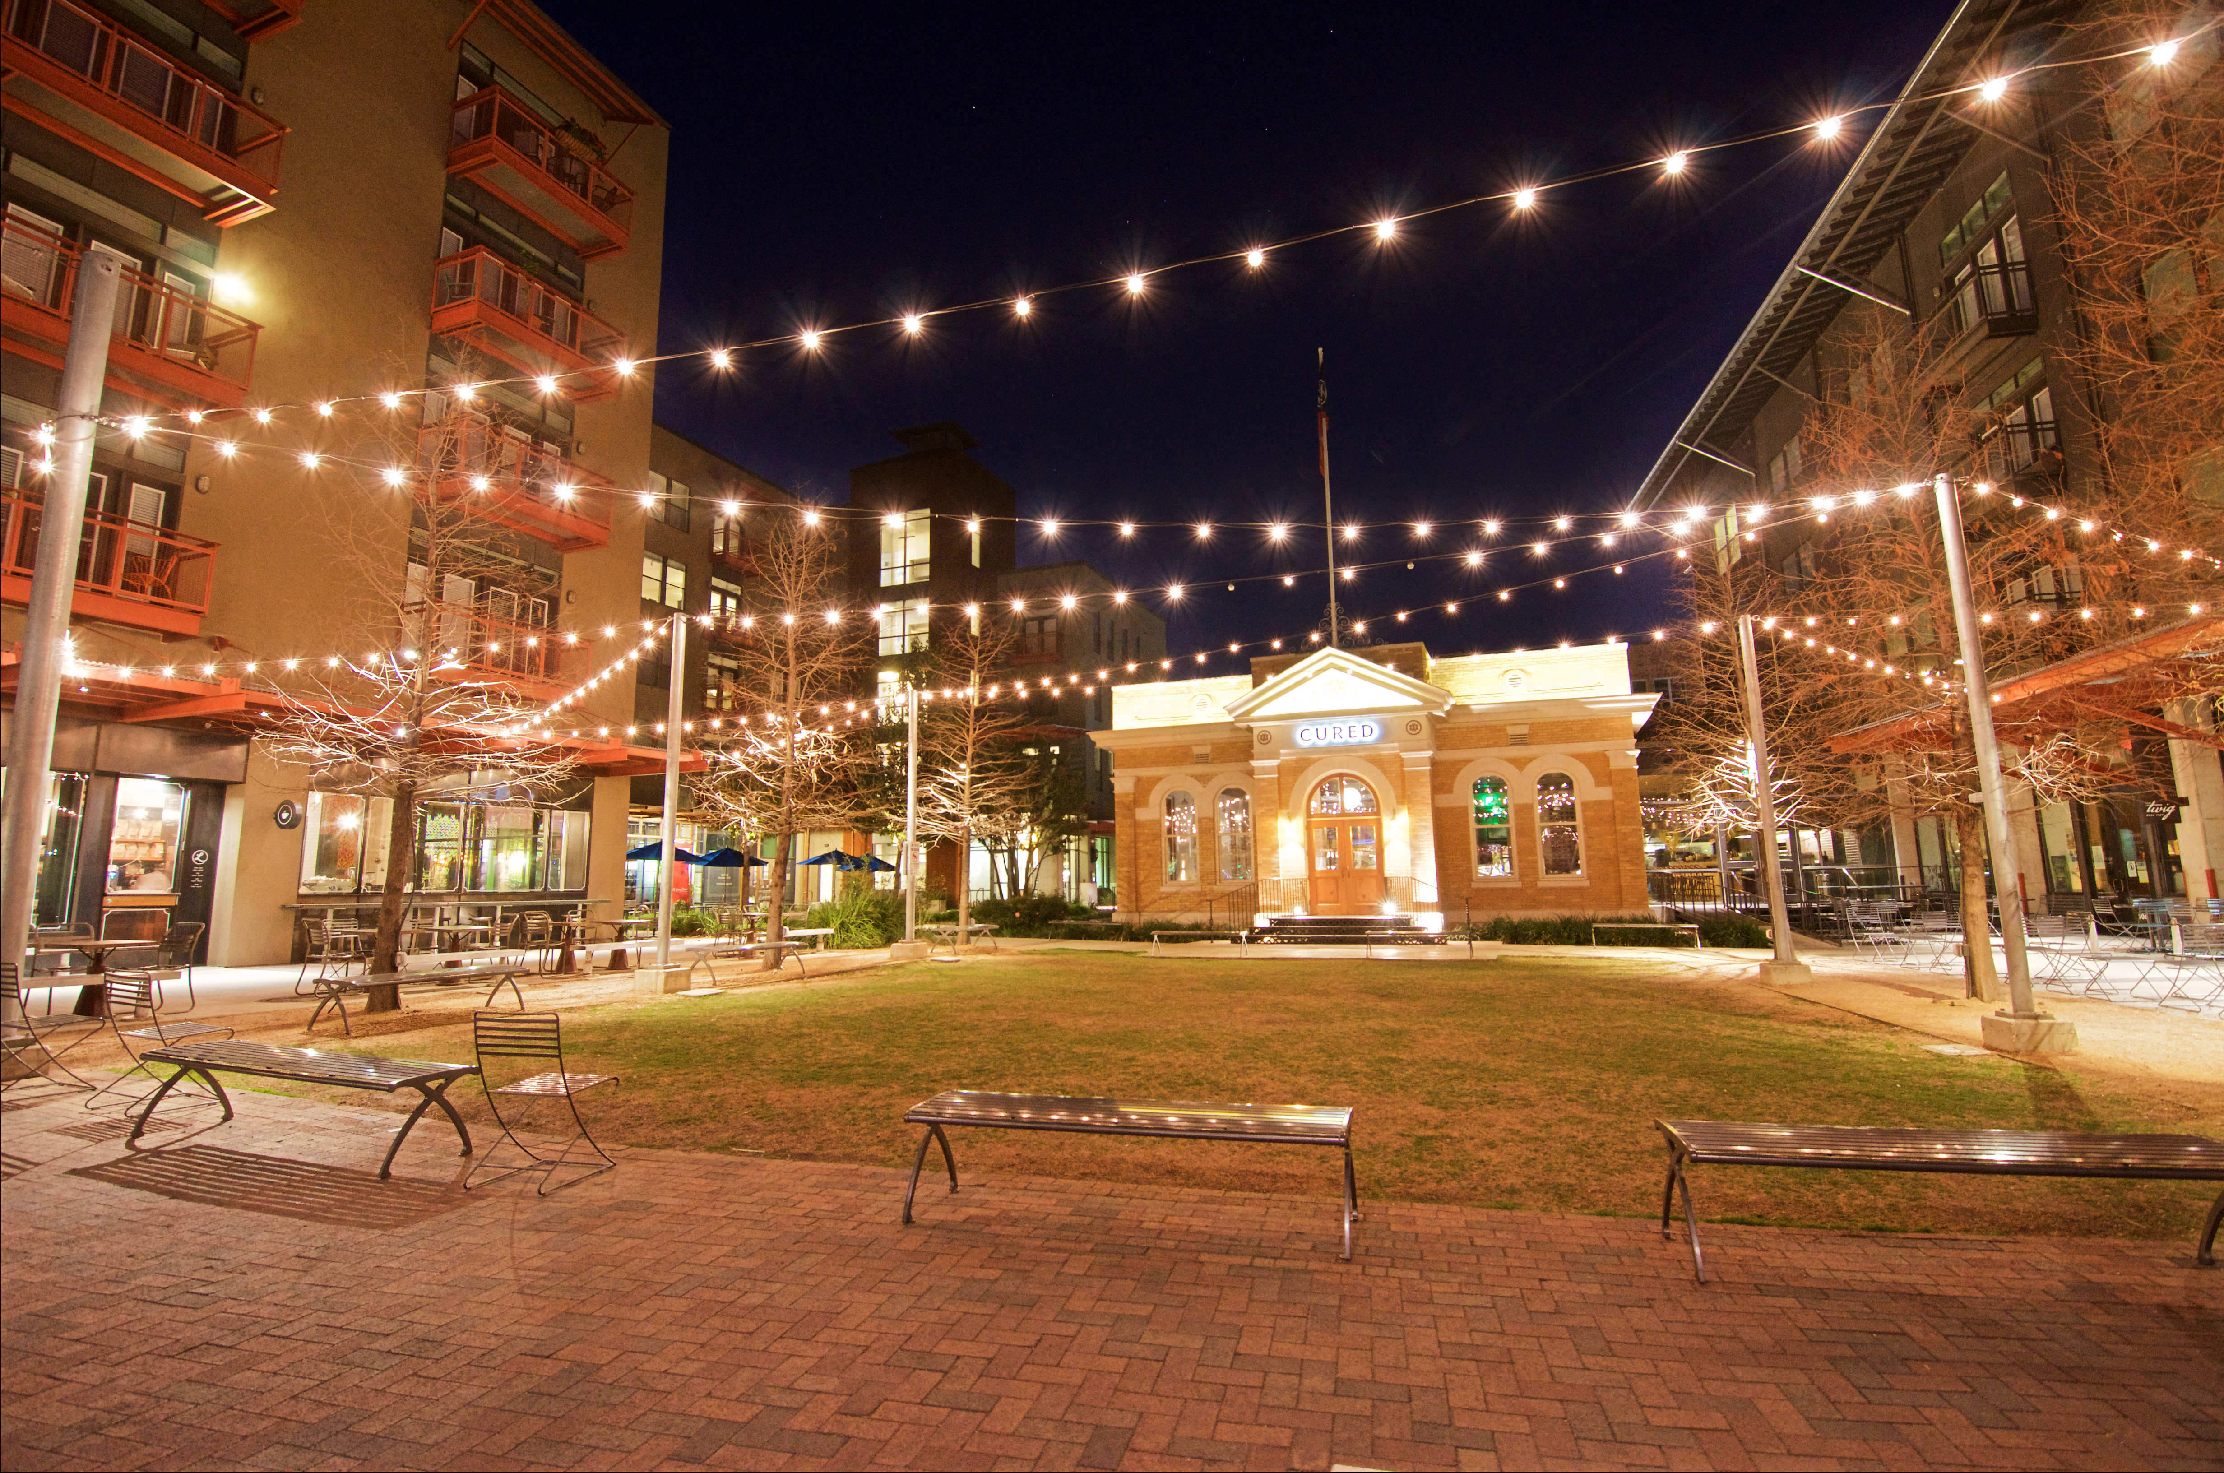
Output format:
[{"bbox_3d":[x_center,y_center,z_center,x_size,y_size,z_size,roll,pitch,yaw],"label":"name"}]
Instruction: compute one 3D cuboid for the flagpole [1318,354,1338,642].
[{"bbox_3d":[5.246,-5.755,23.948,0.200,7.860,0.200,-1,-8,0],"label":"flagpole"}]

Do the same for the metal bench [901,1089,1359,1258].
[{"bbox_3d":[0.070,1.823,4.179,1.850,0.440,0.490,-3,-8,16],"label":"metal bench"}]

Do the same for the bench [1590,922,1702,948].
[{"bbox_3d":[10.276,3.847,19.024,1.850,0.440,0.490,-4,-9,23],"label":"bench"}]

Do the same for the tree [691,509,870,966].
[{"bbox_3d":[-5.446,-0.079,16.486,2.900,7.850,2.900,-1,-8,0],"label":"tree"}]

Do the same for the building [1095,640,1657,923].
[{"bbox_3d":[7.622,1.957,27.701,12.500,6.600,13.000,-4,-9,22],"label":"building"}]

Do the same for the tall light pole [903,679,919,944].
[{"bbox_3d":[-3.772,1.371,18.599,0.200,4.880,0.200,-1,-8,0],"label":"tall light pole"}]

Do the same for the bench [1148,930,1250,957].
[{"bbox_3d":[1.718,3.908,18.614,1.850,0.440,0.490,-3,-9,17],"label":"bench"}]

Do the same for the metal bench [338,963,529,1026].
[{"bbox_3d":[-6.764,2.583,9.759,0.490,0.440,1.850,-3,-8,16],"label":"metal bench"}]

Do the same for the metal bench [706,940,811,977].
[{"bbox_3d":[-5.193,3.268,14.209,0.490,0.440,1.850,-4,-9,22],"label":"metal bench"}]

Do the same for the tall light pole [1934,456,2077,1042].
[{"bbox_3d":[7.517,0.091,8.511,0.550,4.960,0.550,-1,-8,0],"label":"tall light pole"}]

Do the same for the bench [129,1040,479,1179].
[{"bbox_3d":[-4.445,2.018,5.430,1.850,0.440,0.490,-3,-8,16],"label":"bench"}]

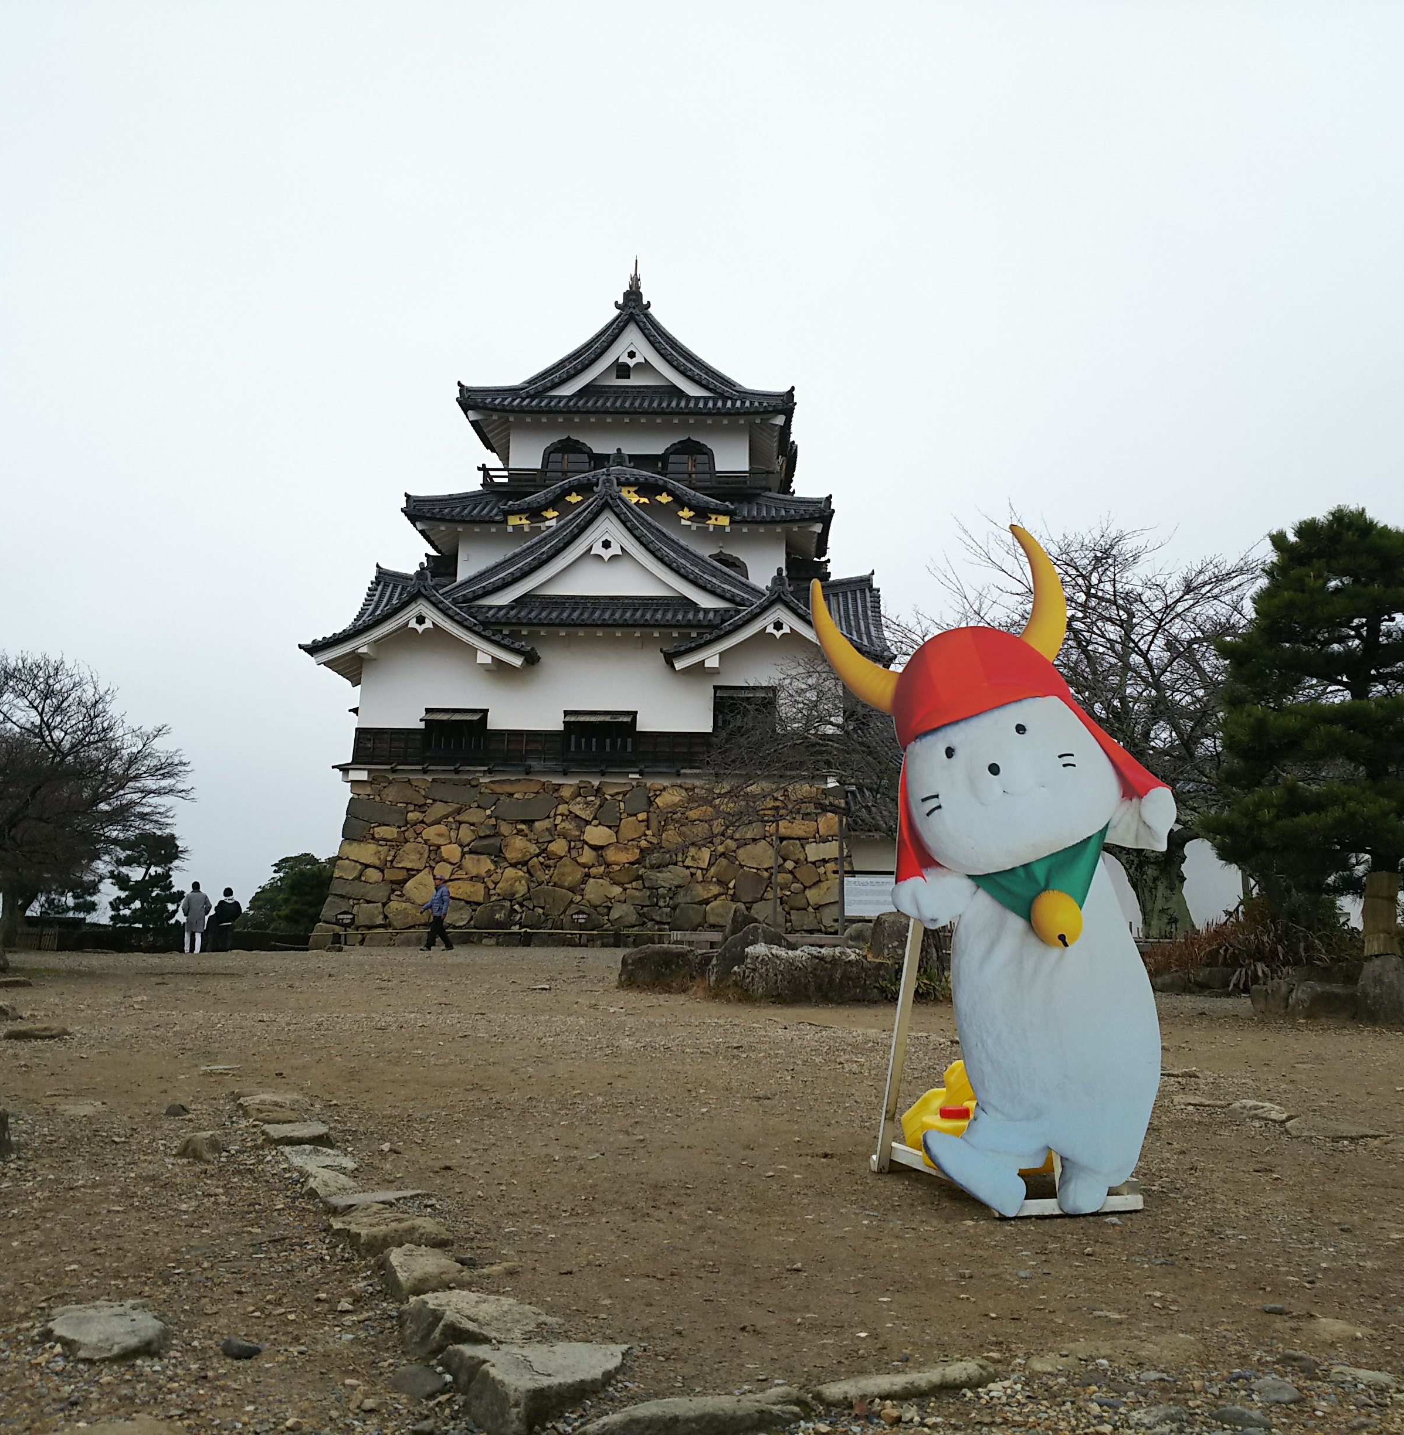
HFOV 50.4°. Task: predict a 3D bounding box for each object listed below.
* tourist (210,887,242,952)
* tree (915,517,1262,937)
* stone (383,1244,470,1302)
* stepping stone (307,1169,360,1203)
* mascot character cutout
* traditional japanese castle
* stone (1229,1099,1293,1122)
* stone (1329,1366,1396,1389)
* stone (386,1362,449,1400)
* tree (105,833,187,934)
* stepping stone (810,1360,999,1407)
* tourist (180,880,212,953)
[{"bbox_3d":[-11.435,4.888,35.956,0.600,1.552,0.420,2,-8,-11],"label":"tourist"},{"bbox_3d":[6.594,0.515,25.315,5.900,7.700,5.600,1,-7,0],"label":"tree"},{"bbox_3d":[-0.529,1.040,2.802,0.140,0.060,0.220,3,-8,-19],"label":"stone"},{"bbox_3d":[-0.903,1.166,3.664,0.135,0.065,0.220,3,-8,-14],"label":"stepping stone"},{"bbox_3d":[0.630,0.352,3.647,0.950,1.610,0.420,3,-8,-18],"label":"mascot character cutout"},{"bbox_3d":[-2.560,-3.383,48.900,16.200,20.800,18.500,0,-7,2],"label":"traditional japanese castle"},{"bbox_3d":[3.788,2.668,10.147,0.410,0.110,0.300,1,-7,0],"label":"stone"},{"bbox_3d":[0.991,0.998,2.254,0.090,0.030,0.065,-5,-10,34],"label":"stone"},{"bbox_3d":[-0.425,0.992,2.245,0.085,0.040,0.100,6,-9,-32],"label":"stone"},{"bbox_3d":[-14.606,4.578,39.227,2.050,3.140,2.000,3,-9,-20],"label":"tree"},{"bbox_3d":[0.326,1.050,2.355,0.300,0.050,0.090,3,-8,-17],"label":"stepping stone"},{"bbox_3d":[-11.384,4.452,33.697,0.620,1.680,0.420,1,-7,0],"label":"tourist"}]

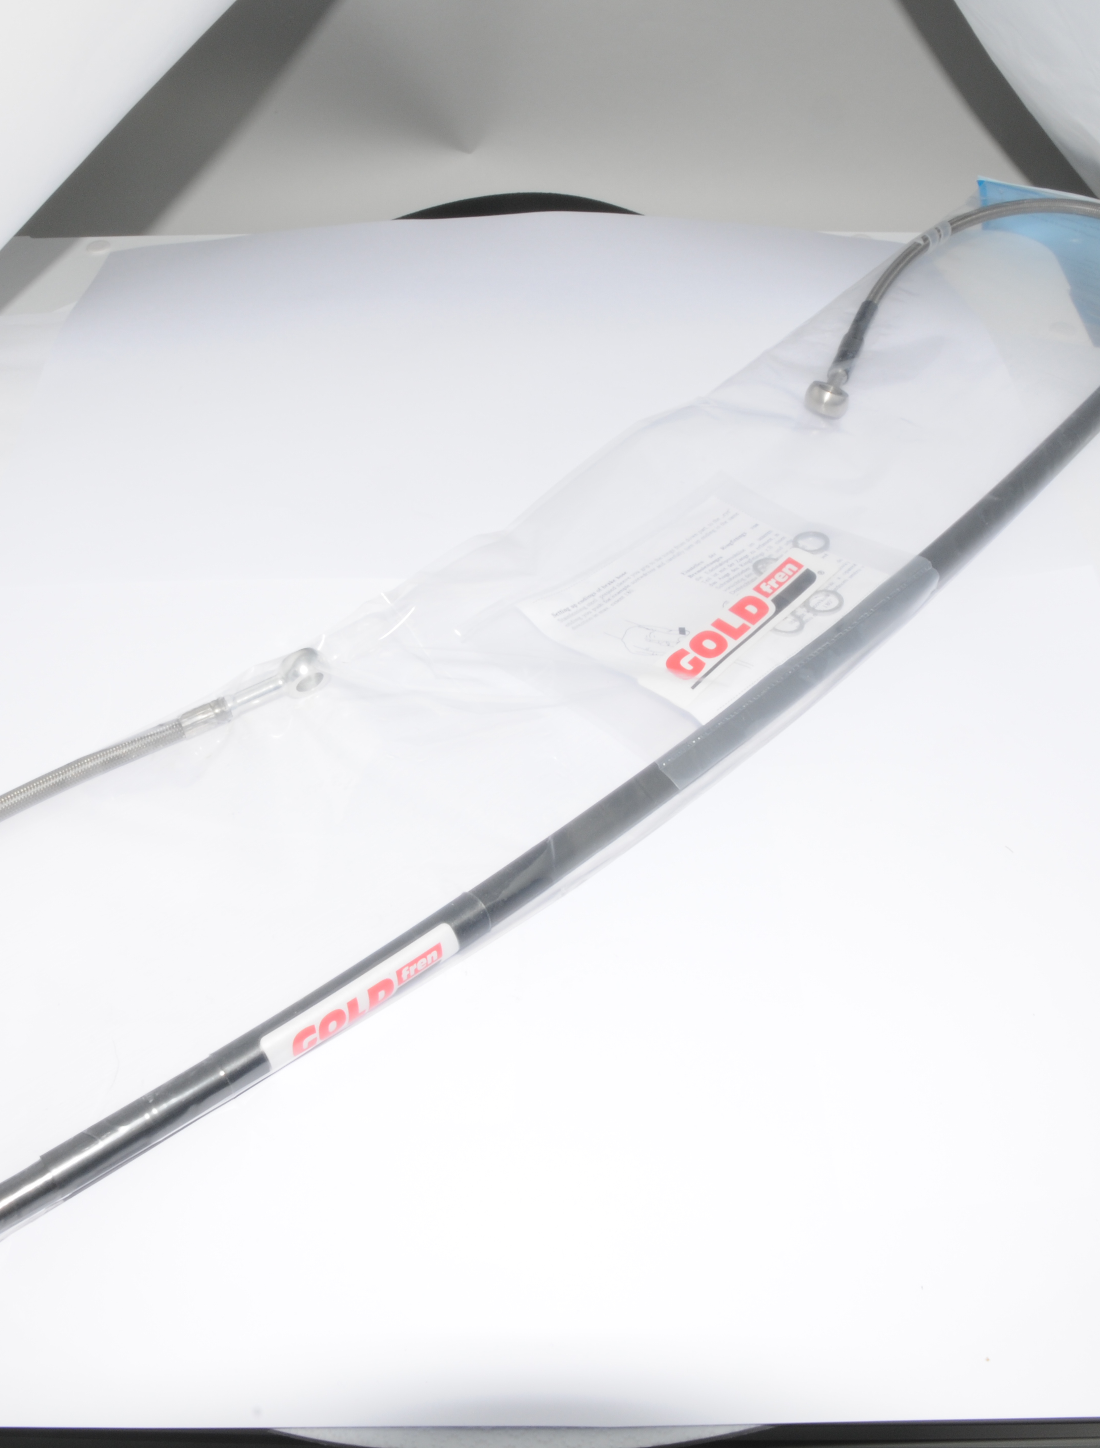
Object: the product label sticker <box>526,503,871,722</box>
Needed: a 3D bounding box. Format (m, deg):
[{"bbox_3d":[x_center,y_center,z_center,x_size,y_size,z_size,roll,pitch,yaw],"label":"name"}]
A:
[{"bbox_3d":[0.057,-0.047,0.522,0.104,0.007,0.084,-36,54,-29],"label":"product label sticker"}]

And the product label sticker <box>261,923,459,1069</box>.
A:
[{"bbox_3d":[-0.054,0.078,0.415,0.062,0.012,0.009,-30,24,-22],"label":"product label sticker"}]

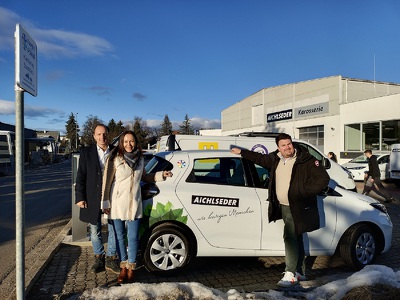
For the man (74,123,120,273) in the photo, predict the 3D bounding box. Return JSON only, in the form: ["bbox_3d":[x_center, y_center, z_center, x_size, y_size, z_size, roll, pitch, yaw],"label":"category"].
[{"bbox_3d":[-1.210,0.570,3.490,0.560,1.760,0.400,0,0,-18],"label":"man"}]

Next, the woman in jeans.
[{"bbox_3d":[-0.715,0.633,3.260,0.780,1.680,0.440,0,0,-13],"label":"woman in jeans"}]

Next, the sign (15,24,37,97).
[{"bbox_3d":[-1.550,-0.785,2.580,0.050,0.510,0.340,0,0,-7],"label":"sign"}]

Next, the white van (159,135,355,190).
[{"bbox_3d":[1.330,0.630,7.800,4.950,1.930,1.930,1,0,-7],"label":"white van"}]

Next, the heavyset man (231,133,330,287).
[{"bbox_3d":[0.940,0.665,3.400,1.100,1.730,0.520,0,0,20],"label":"heavyset man"}]

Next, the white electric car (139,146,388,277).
[{"bbox_3d":[0.850,0.775,4.430,4.080,1.550,1.790,2,0,-11],"label":"white electric car"}]

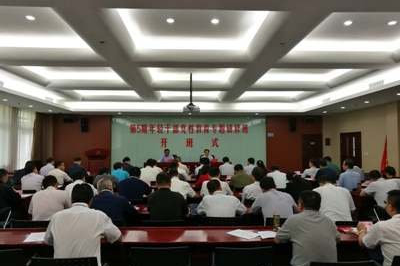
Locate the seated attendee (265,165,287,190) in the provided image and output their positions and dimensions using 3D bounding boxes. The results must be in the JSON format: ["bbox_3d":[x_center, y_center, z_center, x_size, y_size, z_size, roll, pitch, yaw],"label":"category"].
[{"bbox_3d":[1.526,1.260,6.224,0.480,1.240,0.720,0,-2,-7],"label":"seated attendee"}]

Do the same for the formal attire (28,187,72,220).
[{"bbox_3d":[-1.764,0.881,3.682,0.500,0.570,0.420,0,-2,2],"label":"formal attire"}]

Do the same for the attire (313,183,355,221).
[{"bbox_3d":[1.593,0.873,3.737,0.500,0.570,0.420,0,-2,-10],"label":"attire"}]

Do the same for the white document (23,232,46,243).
[{"bbox_3d":[-1.561,1.009,3.025,0.220,0.006,0.295,0,-2,-12],"label":"white document"}]

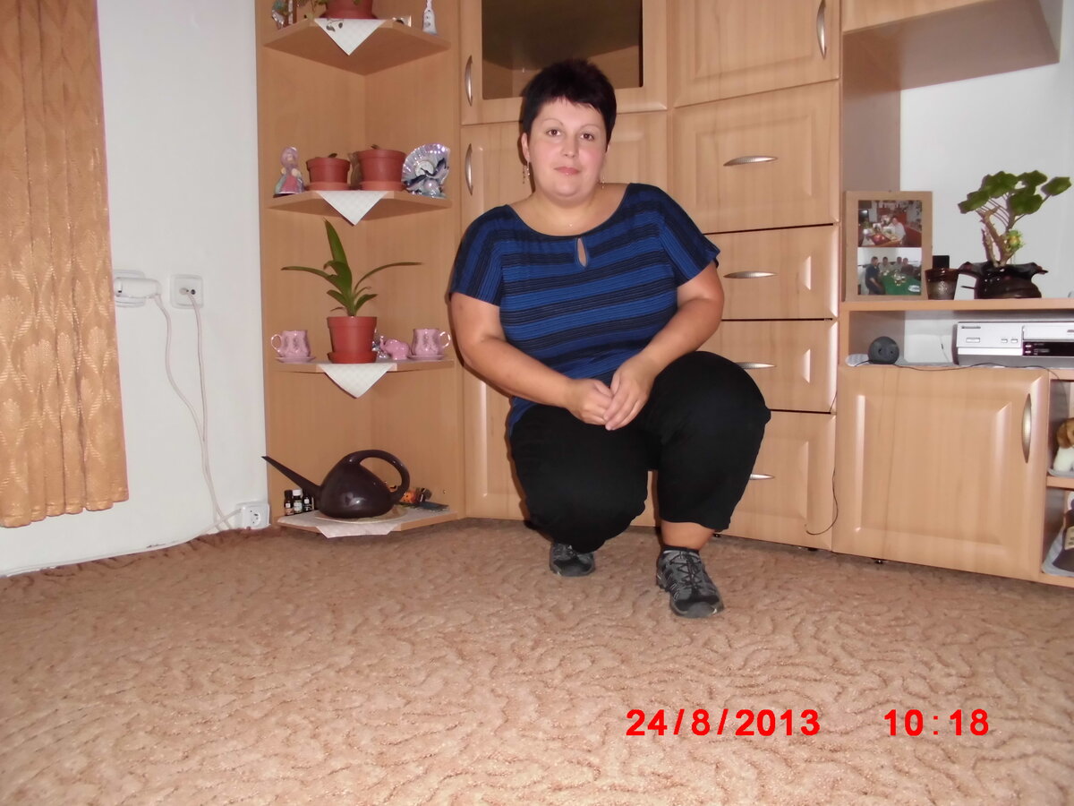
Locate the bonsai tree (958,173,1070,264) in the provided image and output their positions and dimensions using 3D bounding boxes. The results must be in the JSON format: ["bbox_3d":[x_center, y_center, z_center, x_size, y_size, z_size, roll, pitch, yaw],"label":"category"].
[{"bbox_3d":[1.005,-0.388,1.699,0.207,0.199,0.190,2,5,30],"label":"bonsai tree"}]

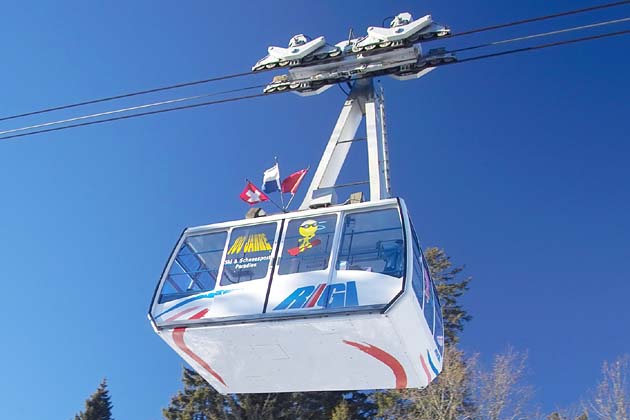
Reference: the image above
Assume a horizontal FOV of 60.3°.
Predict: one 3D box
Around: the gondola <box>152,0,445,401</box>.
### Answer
[{"bbox_3d":[0.402,-1.073,13.263,5.978,10.192,2.773,-9,-44,20],"label":"gondola"}]

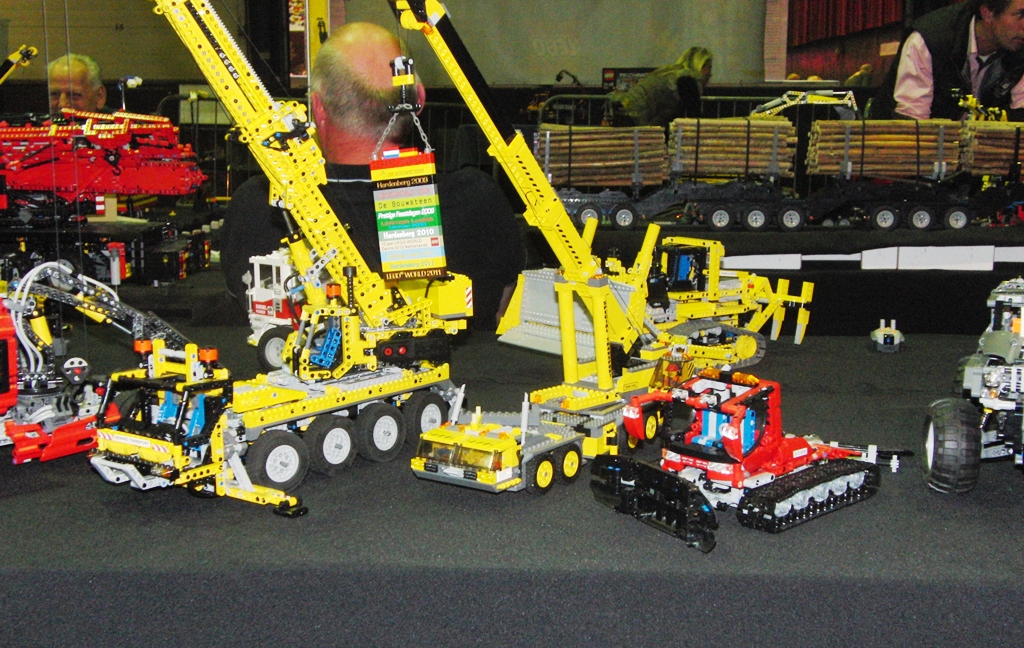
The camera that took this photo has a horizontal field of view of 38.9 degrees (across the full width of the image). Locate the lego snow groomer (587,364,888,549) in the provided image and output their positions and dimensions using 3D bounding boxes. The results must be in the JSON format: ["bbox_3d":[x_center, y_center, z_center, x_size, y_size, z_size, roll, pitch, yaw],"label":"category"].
[{"bbox_3d":[0.234,0.106,1.461,0.179,0.147,0.300,10,15,44],"label":"lego snow groomer"}]

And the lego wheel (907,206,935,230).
[{"bbox_3d":[0.932,-0.239,3.300,0.059,0.059,0.023,0,11,3],"label":"lego wheel"}]

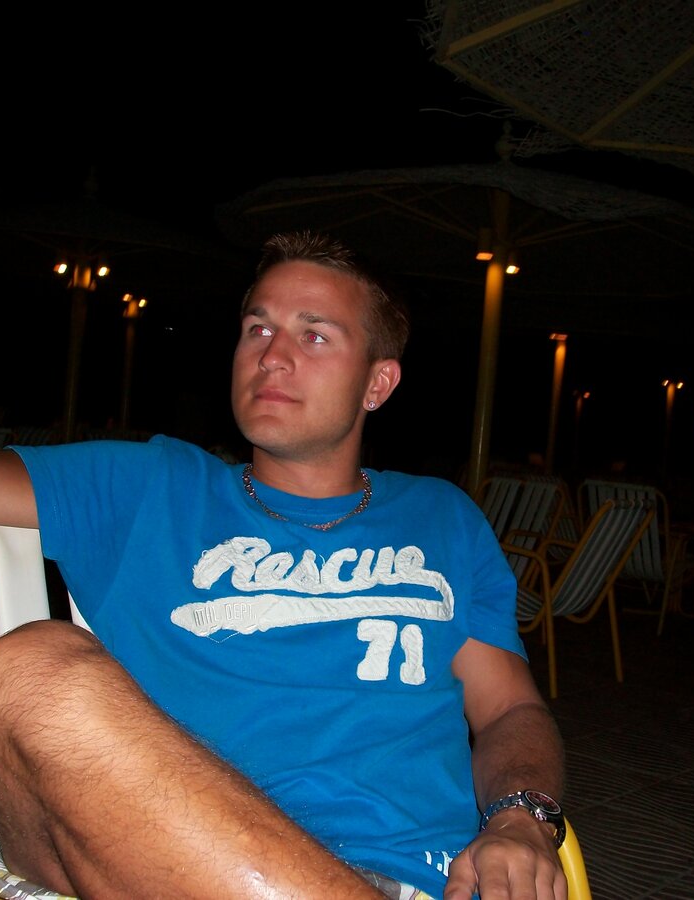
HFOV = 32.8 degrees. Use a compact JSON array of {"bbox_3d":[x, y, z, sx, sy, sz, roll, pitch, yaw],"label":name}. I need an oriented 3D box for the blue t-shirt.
[{"bbox_3d":[-0.082,0.239,1.290,0.510,0.540,0.290,-2,-18,-6],"label":"blue t-shirt"}]

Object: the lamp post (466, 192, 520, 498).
[{"bbox_3d":[0.742,-0.217,6.408,0.260,2.332,0.260,5,2,0],"label":"lamp post"}]

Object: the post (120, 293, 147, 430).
[{"bbox_3d":[-2.195,-0.520,11.656,0.260,2.099,0.260,5,2,0],"label":"post"}]

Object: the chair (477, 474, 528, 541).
[{"bbox_3d":[0.694,0.549,6.005,0.580,0.820,0.750,7,2,37],"label":"chair"}]

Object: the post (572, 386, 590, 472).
[{"bbox_3d":[4.321,-0.195,22.252,0.280,2.067,0.280,5,2,0],"label":"post"}]

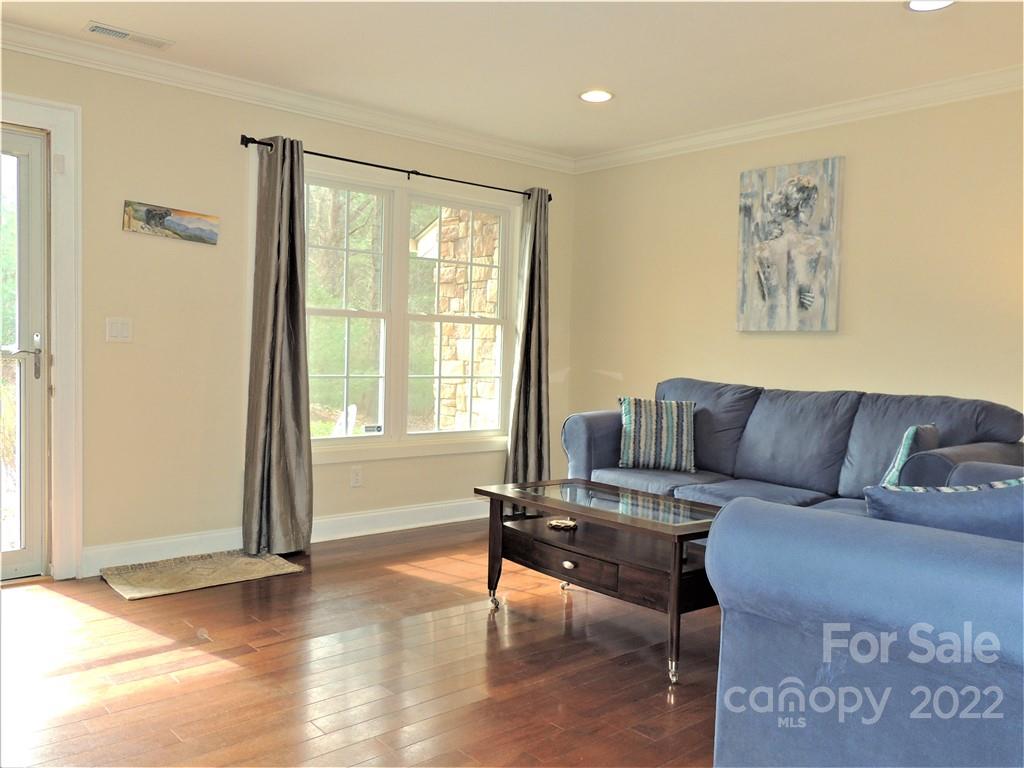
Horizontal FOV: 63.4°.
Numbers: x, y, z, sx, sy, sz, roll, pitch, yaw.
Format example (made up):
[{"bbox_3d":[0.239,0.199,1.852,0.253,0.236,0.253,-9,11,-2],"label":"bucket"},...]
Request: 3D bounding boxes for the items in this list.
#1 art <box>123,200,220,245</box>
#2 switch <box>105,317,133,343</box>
[{"bbox_3d":[-1.638,-0.771,3.990,0.451,0.140,0.020,3,1,-42],"label":"art"},{"bbox_3d":[-1.827,-0.248,3.860,0.117,0.116,0.010,-1,3,-41],"label":"switch"}]

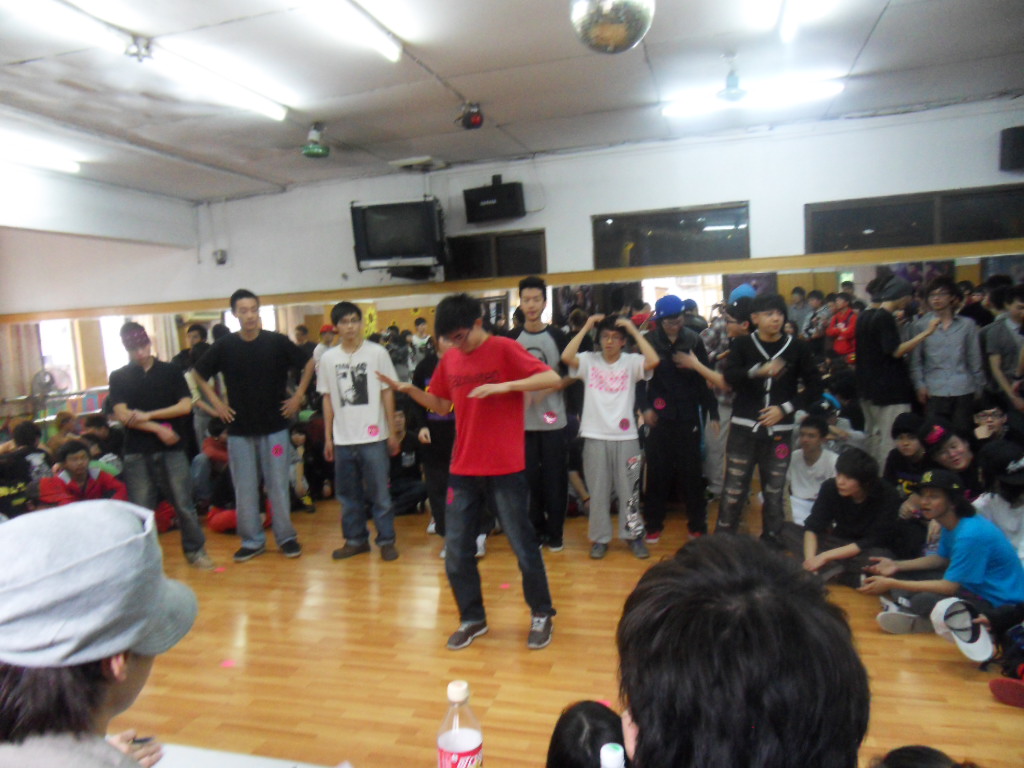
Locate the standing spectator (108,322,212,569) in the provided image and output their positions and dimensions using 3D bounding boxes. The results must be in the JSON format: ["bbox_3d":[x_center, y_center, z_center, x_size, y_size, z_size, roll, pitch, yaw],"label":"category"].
[{"bbox_3d":[-2.455,0.387,4.930,0.620,1.660,0.450,-5,5,-25],"label":"standing spectator"}]

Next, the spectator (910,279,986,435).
[{"bbox_3d":[2.970,0.112,4.820,0.520,1.690,0.320,0,6,36],"label":"spectator"}]

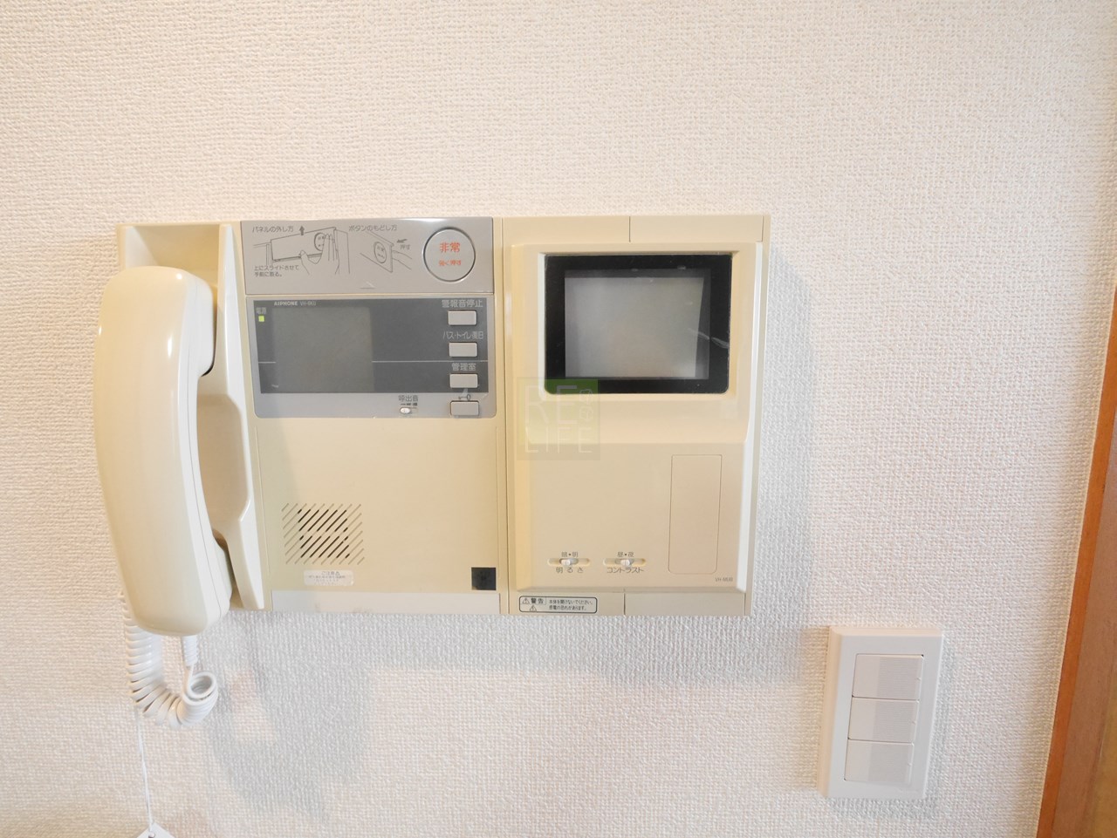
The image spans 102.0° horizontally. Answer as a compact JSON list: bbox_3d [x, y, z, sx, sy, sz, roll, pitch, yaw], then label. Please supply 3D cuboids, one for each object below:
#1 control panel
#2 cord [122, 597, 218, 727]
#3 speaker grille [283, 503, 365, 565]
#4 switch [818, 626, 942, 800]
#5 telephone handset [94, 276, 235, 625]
[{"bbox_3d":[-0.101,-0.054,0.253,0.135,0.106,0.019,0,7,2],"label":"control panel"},{"bbox_3d":[-0.234,0.147,0.272,0.053,0.082,0.030,0,7,2],"label":"cord"},{"bbox_3d":[-0.135,0.066,0.263,0.046,0.036,0.005,0,7,2],"label":"speaker grille"},{"bbox_3d":[0.206,0.191,0.286,0.070,0.120,0.009,0,7,2],"label":"switch"},{"bbox_3d":[-0.205,0.020,0.234,0.043,0.193,0.037,0,7,2],"label":"telephone handset"}]

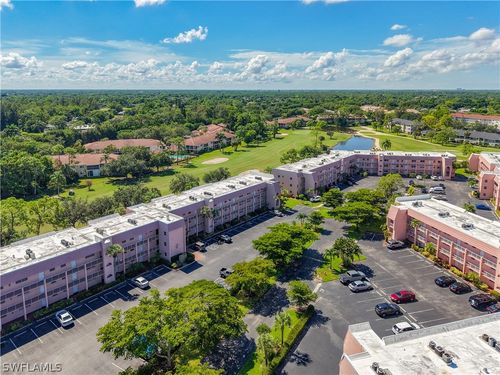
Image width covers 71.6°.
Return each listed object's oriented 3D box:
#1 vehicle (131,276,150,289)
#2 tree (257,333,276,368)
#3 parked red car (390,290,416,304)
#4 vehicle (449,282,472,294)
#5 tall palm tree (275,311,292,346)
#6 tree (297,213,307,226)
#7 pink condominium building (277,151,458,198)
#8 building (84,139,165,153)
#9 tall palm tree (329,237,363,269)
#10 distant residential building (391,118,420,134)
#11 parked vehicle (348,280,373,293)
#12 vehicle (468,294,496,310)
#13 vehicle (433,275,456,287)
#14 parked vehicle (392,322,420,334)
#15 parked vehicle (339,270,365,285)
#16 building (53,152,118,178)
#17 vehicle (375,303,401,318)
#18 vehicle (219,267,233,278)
[{"bbox_3d":[-24.072,20.910,76.090,4.650,1.470,1.830,13,20,39],"label":"vehicle"},{"bbox_3d":[2.522,24.172,51.273,3.000,5.700,3.000,0,16,0],"label":"tree"},{"bbox_3d":[30.378,21.470,68.732,4.600,1.450,1.800,-4,16,-14],"label":"parked red car"},{"bbox_3d":[44.978,21.470,73.826,4.600,1.620,1.870,-5,16,-17],"label":"vehicle"},{"bbox_3d":[5.570,23.450,57.438,2.900,6.700,2.900,0,16,0],"label":"tall palm tree"},{"bbox_3d":[15.888,9.686,104.260,3.100,4.900,3.100,0,16,0],"label":"tree"},{"bbox_3d":[51.200,-9.396,166.805,98.000,10.600,40.600,-7,17,-24],"label":"pink condominium building"},{"bbox_3d":[-80.500,-26.364,229.970,47.000,9.000,21.000,-4,16,-13],"label":"building"},{"bbox_3d":[22.862,15.299,80.792,6.000,6.800,6.300,-4,16,-14],"label":"tall palm tree"},{"bbox_3d":[150.613,-58.660,334.179,15.000,12.000,25.000,-13,20,-38],"label":"distant residential building"},{"bbox_3d":[23.864,21.337,74.577,4.650,1.470,1.830,-5,16,-17],"label":"parked vehicle"},{"bbox_3d":[45.144,21.793,67.085,4.800,1.720,1.920,-4,16,-14],"label":"vehicle"},{"bbox_3d":[43.136,20.732,76.391,4.550,1.650,1.880,-5,16,-17],"label":"vehicle"},{"bbox_3d":[26.844,24.008,59.650,4.600,1.480,1.800,-4,16,-14],"label":"parked vehicle"},{"bbox_3d":[23.173,20.257,77.709,5.600,1.850,1.980,-5,16,-17],"label":"parked vehicle"},{"bbox_3d":[-83.500,-12.531,180.882,31.500,9.000,19.000,-2,16,-8],"label":"building"},{"bbox_3d":[25.658,22.605,64.381,4.500,1.620,1.840,-4,16,-14],"label":"vehicle"},{"bbox_3d":[-4.347,19.180,76.264,5.300,1.780,1.920,13,20,39],"label":"vehicle"}]

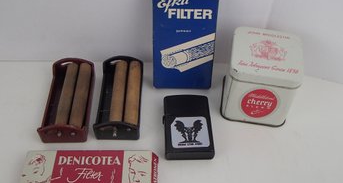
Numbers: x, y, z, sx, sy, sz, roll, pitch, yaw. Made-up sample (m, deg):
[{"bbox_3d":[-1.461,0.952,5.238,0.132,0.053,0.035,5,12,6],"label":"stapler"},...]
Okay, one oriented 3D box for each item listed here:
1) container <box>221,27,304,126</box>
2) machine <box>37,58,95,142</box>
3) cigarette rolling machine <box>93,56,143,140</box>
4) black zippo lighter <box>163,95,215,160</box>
[{"bbox_3d":[0.077,-0.012,0.316,0.058,0.059,0.058,8,50,5],"label":"container"},{"bbox_3d":[-0.088,0.006,0.317,0.038,0.027,0.073,-1,49,-3],"label":"machine"},{"bbox_3d":[-0.044,0.004,0.320,0.037,0.026,0.073,1,49,-1],"label":"cigarette rolling machine"},{"bbox_3d":[0.013,0.029,0.309,0.039,0.013,0.058,0,49,-2],"label":"black zippo lighter"}]

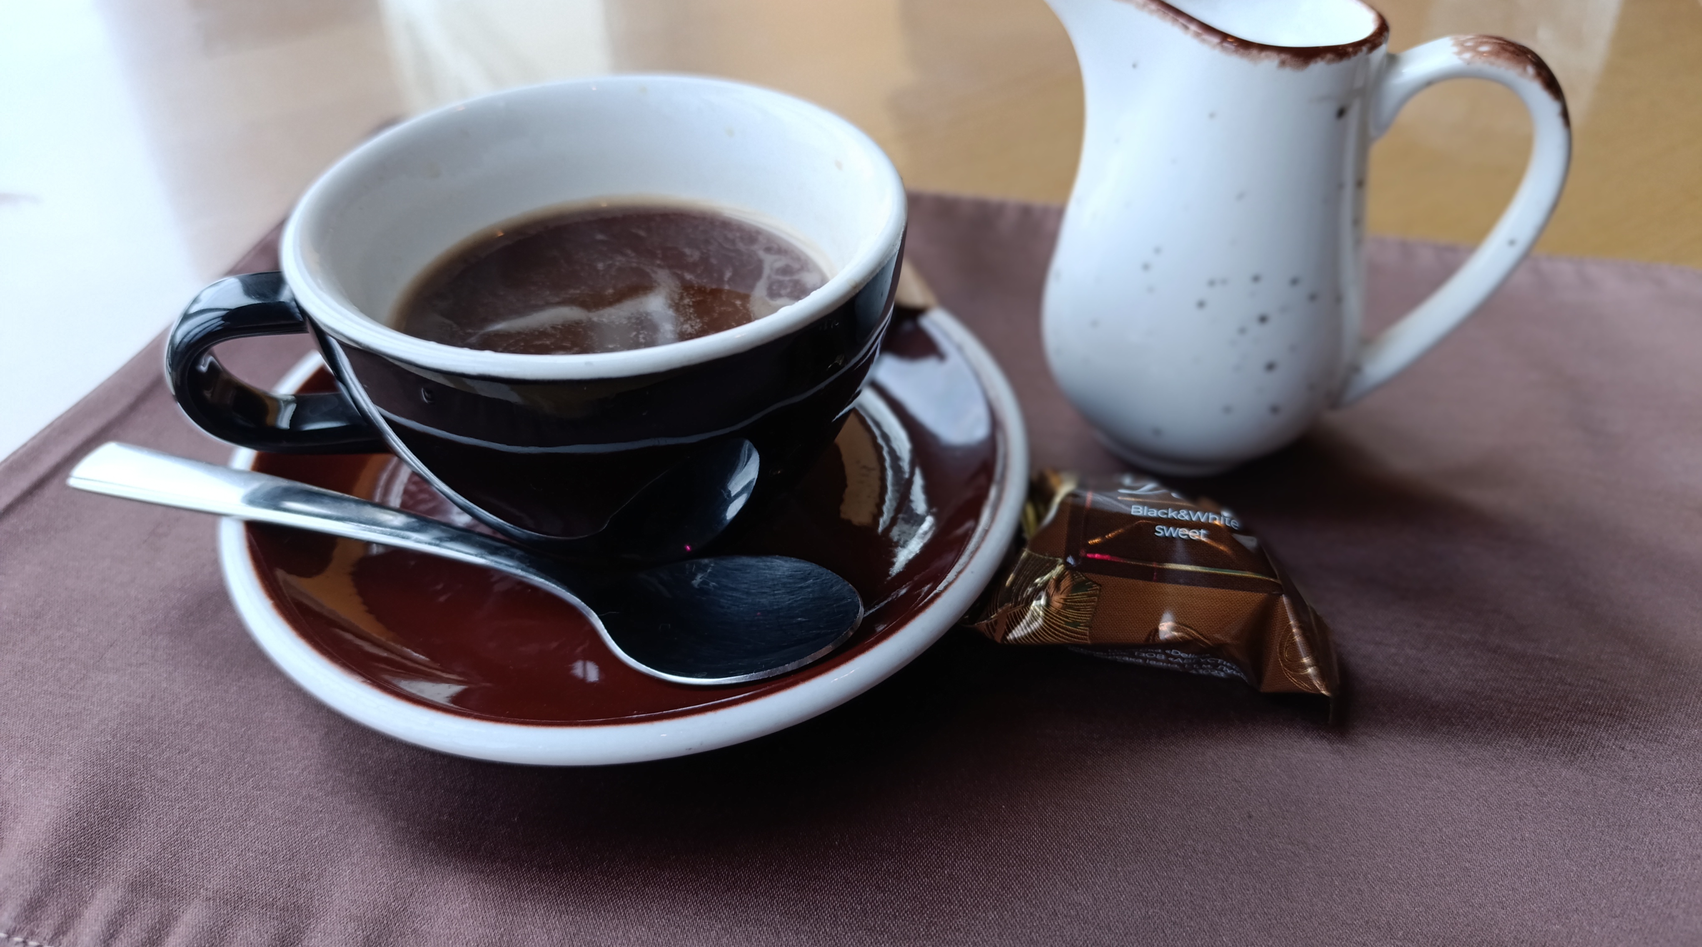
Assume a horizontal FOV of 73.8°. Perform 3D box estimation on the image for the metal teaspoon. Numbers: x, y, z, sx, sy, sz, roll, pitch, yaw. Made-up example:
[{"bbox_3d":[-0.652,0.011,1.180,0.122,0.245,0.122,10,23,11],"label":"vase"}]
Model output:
[{"bbox_3d":[-0.068,0.015,0.196,0.141,0.017,0.031,12,43,6],"label":"metal teaspoon"}]

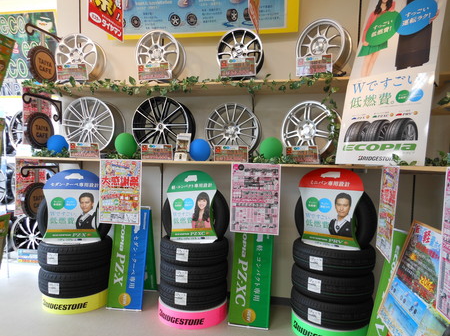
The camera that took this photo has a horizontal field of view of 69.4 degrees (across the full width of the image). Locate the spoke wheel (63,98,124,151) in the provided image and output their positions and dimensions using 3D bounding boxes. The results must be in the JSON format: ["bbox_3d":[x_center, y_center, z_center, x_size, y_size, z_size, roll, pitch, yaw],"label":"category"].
[{"bbox_3d":[-1.167,-0.372,2.926,0.493,0.493,0.205,2,1,10],"label":"spoke wheel"}]

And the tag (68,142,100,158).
[{"bbox_3d":[-1.157,-0.146,2.684,0.266,0.128,0.010,2,1,12],"label":"tag"}]

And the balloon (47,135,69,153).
[{"bbox_3d":[-1.476,-0.197,2.869,0.173,0.190,0.173,-1,5,-27],"label":"balloon"}]

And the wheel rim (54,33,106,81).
[{"bbox_3d":[-1.358,-1.036,3.077,0.401,0.401,0.196,1,4,4],"label":"wheel rim"}]

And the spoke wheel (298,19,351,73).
[{"bbox_3d":[0.797,-0.974,2.633,0.393,0.393,0.190,4,6,37],"label":"spoke wheel"}]

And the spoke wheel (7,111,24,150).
[{"bbox_3d":[-1.955,-0.364,3.398,0.505,0.505,0.200,2,3,12],"label":"spoke wheel"}]

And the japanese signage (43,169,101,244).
[{"bbox_3d":[-1.379,0.346,2.987,0.527,0.667,0.100,1,-1,1],"label":"japanese signage"}]

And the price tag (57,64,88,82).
[{"bbox_3d":[-1.335,-0.839,2.848,0.288,0.136,0.012,2,-5,9],"label":"price tag"}]

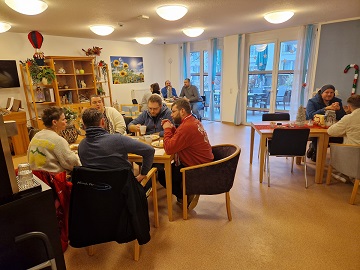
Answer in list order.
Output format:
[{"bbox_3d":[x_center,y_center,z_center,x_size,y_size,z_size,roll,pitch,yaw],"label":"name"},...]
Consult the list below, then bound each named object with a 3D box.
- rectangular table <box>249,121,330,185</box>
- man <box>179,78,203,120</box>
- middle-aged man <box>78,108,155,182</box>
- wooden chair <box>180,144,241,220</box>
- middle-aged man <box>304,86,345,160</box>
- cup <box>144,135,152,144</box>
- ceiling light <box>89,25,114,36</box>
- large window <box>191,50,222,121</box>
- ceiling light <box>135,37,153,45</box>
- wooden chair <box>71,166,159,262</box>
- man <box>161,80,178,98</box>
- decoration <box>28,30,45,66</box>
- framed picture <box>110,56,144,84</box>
[{"bbox_3d":[1.585,0.237,3.672,0.840,0.745,0.760,0,15,5],"label":"rectangular table"},{"bbox_3d":[0.333,-1.014,7.383,0.820,1.380,0.580,-12,18,-36],"label":"man"},{"bbox_3d":[-0.563,0.367,2.334,0.630,1.280,0.720,0,15,8],"label":"middle-aged man"},{"bbox_3d":[0.349,0.499,2.775,0.670,0.750,0.600,0,15,7],"label":"wooden chair"},{"bbox_3d":[2.456,-0.188,4.120,0.600,1.300,0.760,2,15,14],"label":"middle-aged man"},{"bbox_3d":[-0.374,0.055,2.871,0.078,0.093,0.078,-2,15,0],"label":"cup"},{"bbox_3d":[-1.577,-2.106,4.889,0.480,0.160,0.480,-2,14,0],"label":"ceiling light"},{"bbox_3d":[0.827,-1.603,7.854,1.300,2.270,0.120,11,19,39],"label":"large window"},{"bbox_3d":[-0.998,-2.640,6.769,0.470,0.145,0.470,-2,15,0],"label":"ceiling light"},{"bbox_3d":[-0.541,0.634,2.224,0.610,0.820,0.580,1,15,10],"label":"wooden chair"},{"bbox_3d":[-0.359,-1.072,7.724,0.560,1.340,0.780,-2,14,-3],"label":"man"},{"bbox_3d":[-3.172,-1.864,5.281,0.300,0.720,0.300,-15,20,-42],"label":"decoration"},{"bbox_3d":[-1.555,-1.983,7.348,0.030,0.780,1.180,12,20,41],"label":"framed picture"}]

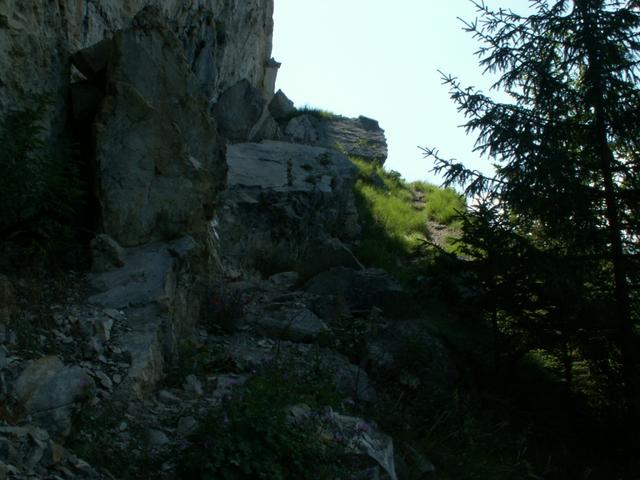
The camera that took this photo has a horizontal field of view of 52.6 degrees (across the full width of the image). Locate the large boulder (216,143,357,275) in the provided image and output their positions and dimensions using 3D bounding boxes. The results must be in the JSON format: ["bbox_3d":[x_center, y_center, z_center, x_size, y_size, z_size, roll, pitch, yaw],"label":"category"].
[{"bbox_3d":[-0.652,-0.498,12.200,2.589,2.353,1.900,1,-5,-10],"label":"large boulder"}]

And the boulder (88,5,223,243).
[{"bbox_3d":[-2.180,-1.483,9.200,1.755,3.217,1.400,1,-5,-8],"label":"boulder"}]

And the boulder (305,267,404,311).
[{"bbox_3d":[0.496,0.749,9.900,1.425,0.661,1.000,1,-5,-10],"label":"boulder"}]

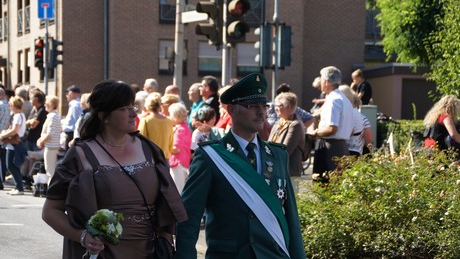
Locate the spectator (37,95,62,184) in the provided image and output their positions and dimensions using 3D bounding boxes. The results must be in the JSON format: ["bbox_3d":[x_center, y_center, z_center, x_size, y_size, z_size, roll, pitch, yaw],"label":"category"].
[{"bbox_3d":[-2.966,0.251,22.000,0.400,1.620,0.480,1,2,20],"label":"spectator"}]

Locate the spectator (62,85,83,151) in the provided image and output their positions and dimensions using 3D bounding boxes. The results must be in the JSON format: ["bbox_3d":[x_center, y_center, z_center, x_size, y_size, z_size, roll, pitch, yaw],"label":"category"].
[{"bbox_3d":[-2.665,0.136,22.800,0.380,1.770,0.500,1,2,20],"label":"spectator"}]

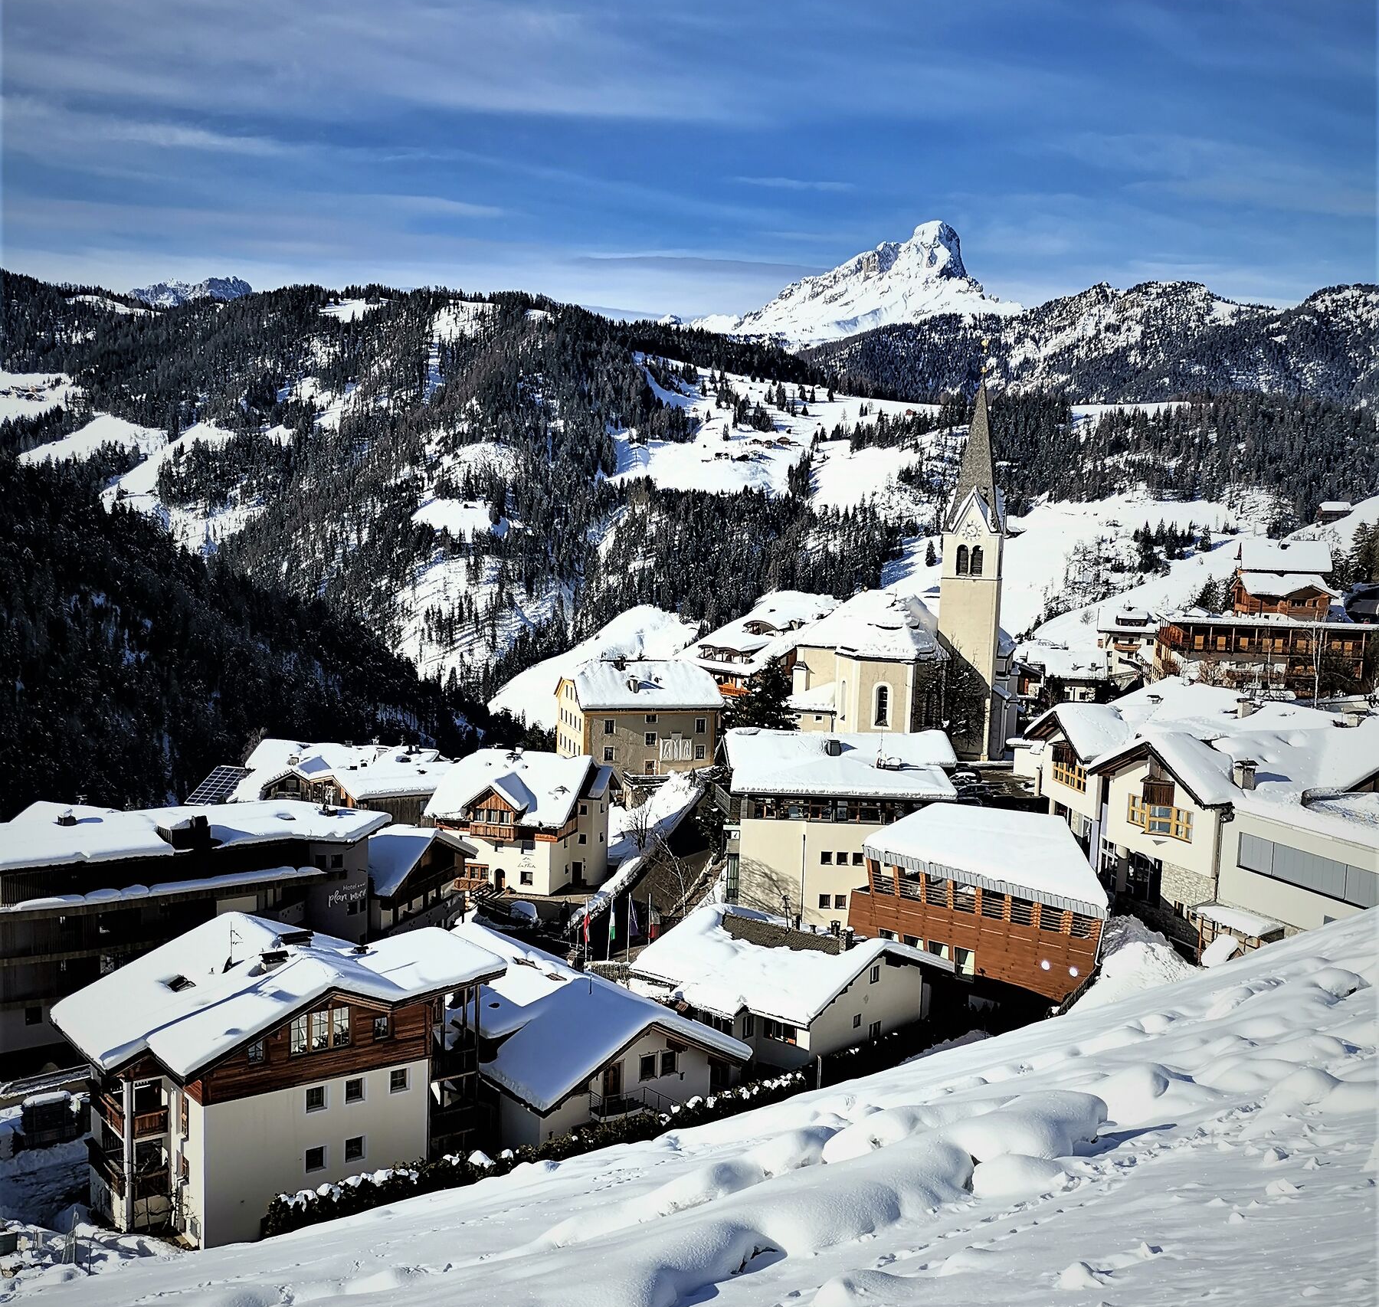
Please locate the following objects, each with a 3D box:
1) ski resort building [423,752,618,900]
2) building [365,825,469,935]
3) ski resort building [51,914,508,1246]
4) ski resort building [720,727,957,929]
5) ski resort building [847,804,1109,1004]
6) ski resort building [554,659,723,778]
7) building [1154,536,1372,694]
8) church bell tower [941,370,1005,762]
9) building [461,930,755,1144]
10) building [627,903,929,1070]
[{"bbox_3d":[-14.790,14.280,129.680,13.200,11.400,13.500,4,6,16],"label":"ski resort building"},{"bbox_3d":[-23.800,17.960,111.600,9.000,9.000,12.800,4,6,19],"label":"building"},{"bbox_3d":[-19.650,19.460,69.180,17.250,11.400,12.500,-3,8,-39],"label":"ski resort building"},{"bbox_3d":[11.260,13.520,113.730,16.800,12.500,16.000,2,6,1],"label":"ski resort building"},{"bbox_3d":[21.760,16.140,96.120,17.500,9.200,10.000,7,8,41],"label":"ski resort building"},{"bbox_3d":[-5.570,6.490,158.840,16.200,12.100,10.700,0,6,-19],"label":"ski resort building"},{"bbox_3d":[75.790,-4.990,188.000,26.000,19.000,18.000,3,6,6],"label":"building"},{"bbox_3d":[31.410,-9.250,158.800,6.700,42.770,6.700,4,6,16],"label":"church bell tower"},{"bbox_3d":[-7.270,21.740,83.680,13.600,6.500,17.500,-3,7,-37],"label":"building"},{"bbox_3d":[6.600,20.290,93.480,14.600,6.500,15.200,7,8,41],"label":"building"}]

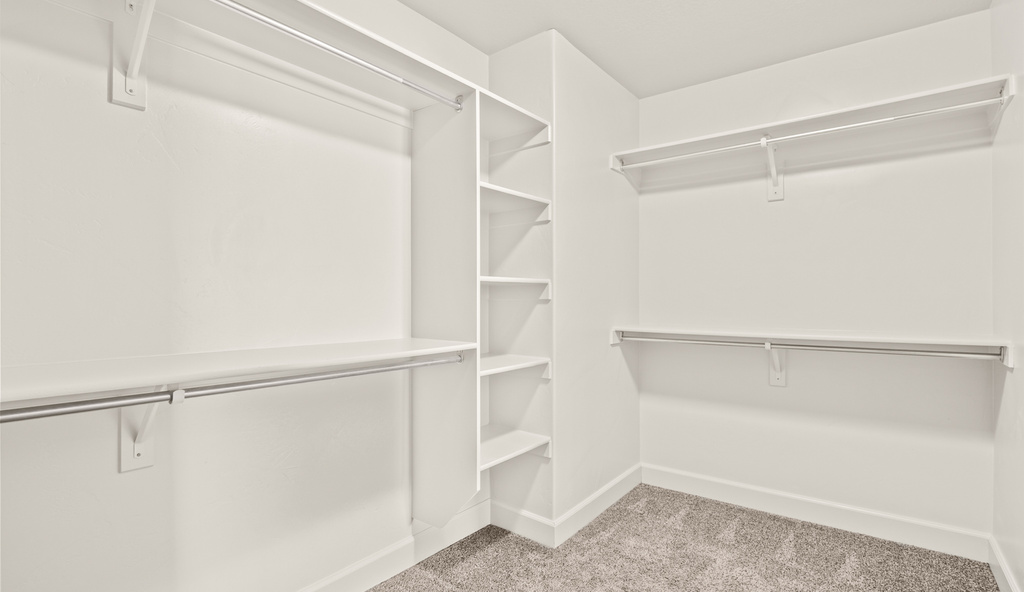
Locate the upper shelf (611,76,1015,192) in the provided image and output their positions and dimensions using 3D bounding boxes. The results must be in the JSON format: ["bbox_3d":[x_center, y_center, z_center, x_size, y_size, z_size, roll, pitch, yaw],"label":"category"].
[{"bbox_3d":[1.354,-0.772,2.421,1.615,0.100,0.425,0,-1,36],"label":"upper shelf"}]

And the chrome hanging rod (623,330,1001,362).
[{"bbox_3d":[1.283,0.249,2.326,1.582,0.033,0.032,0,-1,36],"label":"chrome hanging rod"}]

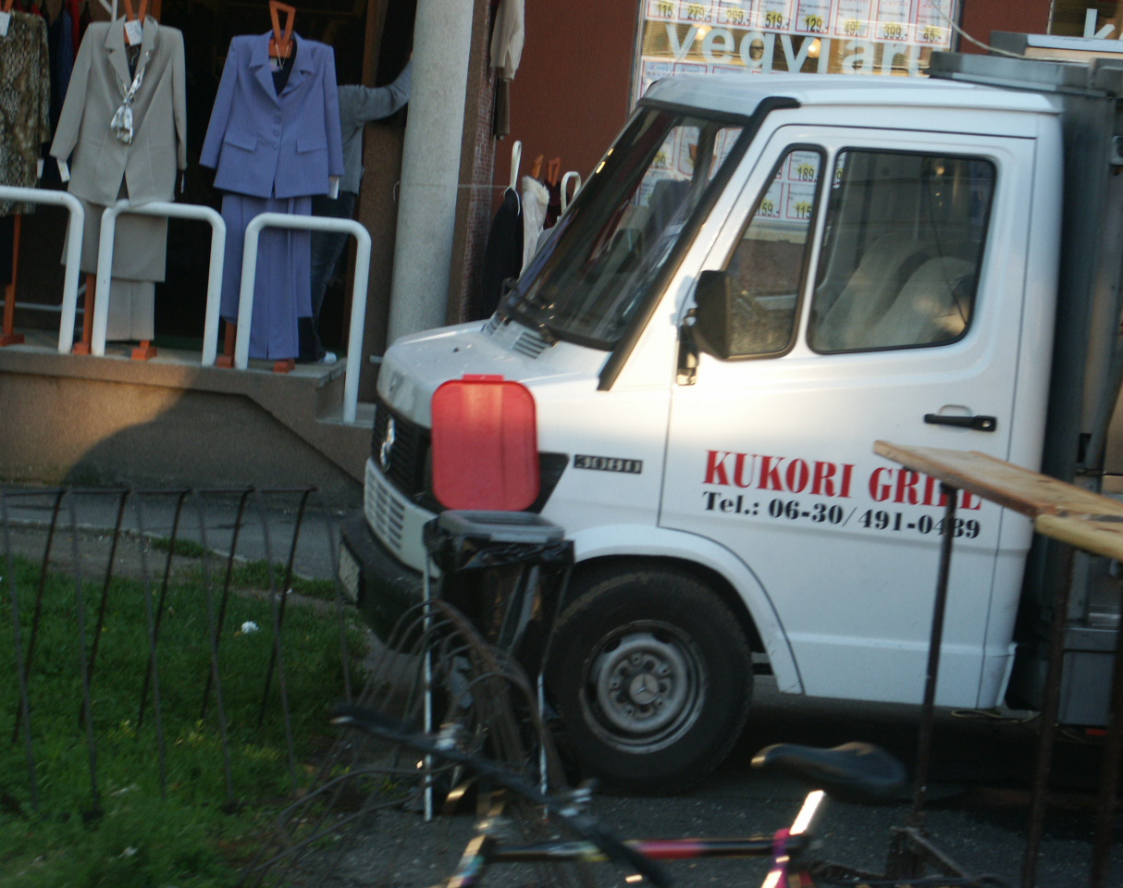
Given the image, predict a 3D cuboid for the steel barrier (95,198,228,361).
[{"bbox_3d":[-1.869,-0.748,17.001,0.579,0.740,0.060,5,6,0],"label":"steel barrier"}]

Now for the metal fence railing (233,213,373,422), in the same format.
[{"bbox_3d":[-1.209,-0.589,17.011,0.590,0.943,0.060,5,6,0],"label":"metal fence railing"}]

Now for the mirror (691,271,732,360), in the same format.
[{"bbox_3d":[0.443,-0.380,10.858,0.075,0.275,0.170,2,7,-24],"label":"mirror"}]

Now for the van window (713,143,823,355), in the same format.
[{"bbox_3d":[0.594,-0.578,11.039,0.357,0.665,0.030,4,0,-12],"label":"van window"}]

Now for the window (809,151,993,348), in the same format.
[{"bbox_3d":[1.032,-0.575,11.131,0.549,0.636,0.030,4,0,-12],"label":"window"}]

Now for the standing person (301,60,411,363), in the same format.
[{"bbox_3d":[-1.064,-1.215,17.809,0.620,1.620,0.400,2,7,-23],"label":"standing person"}]

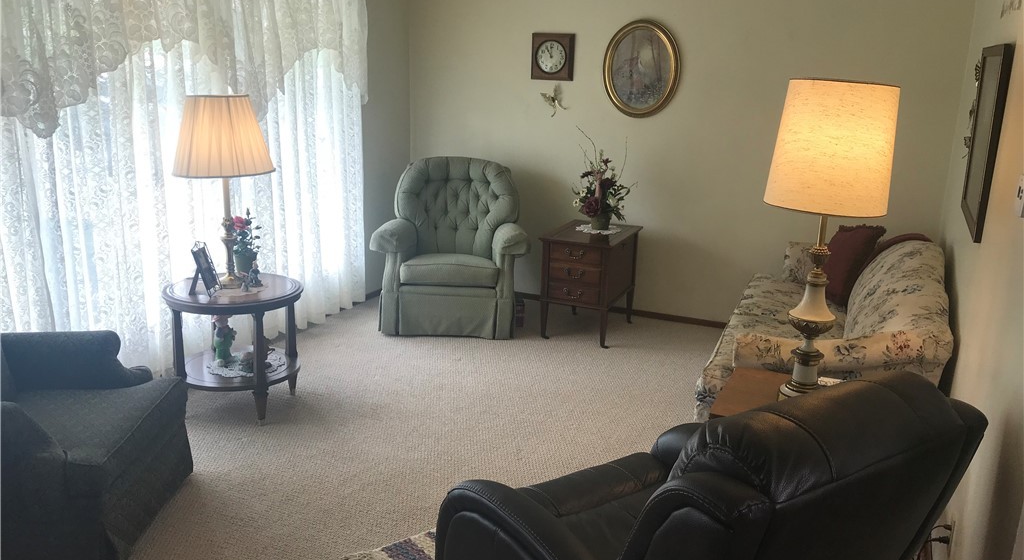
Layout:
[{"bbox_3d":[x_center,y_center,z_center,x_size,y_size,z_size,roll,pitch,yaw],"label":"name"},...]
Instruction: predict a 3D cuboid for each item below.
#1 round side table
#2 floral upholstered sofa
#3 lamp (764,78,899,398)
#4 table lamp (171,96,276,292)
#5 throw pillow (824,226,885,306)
[{"bbox_3d":[-1.285,0.325,3.870,0.600,0.595,0.600,-4,16,-19],"label":"round side table"},{"bbox_3d":[1.508,0.207,3.974,0.910,0.920,2.020,8,17,23],"label":"floral upholstered sofa"},{"bbox_3d":[0.983,-0.099,2.638,0.365,1.040,0.365,8,17,23],"label":"lamp"},{"bbox_3d":[-1.287,-0.388,3.716,0.435,0.860,0.435,-4,16,-19],"label":"table lamp"},{"bbox_3d":[1.754,-0.076,4.261,0.160,0.420,0.400,12,10,-24],"label":"throw pillow"}]

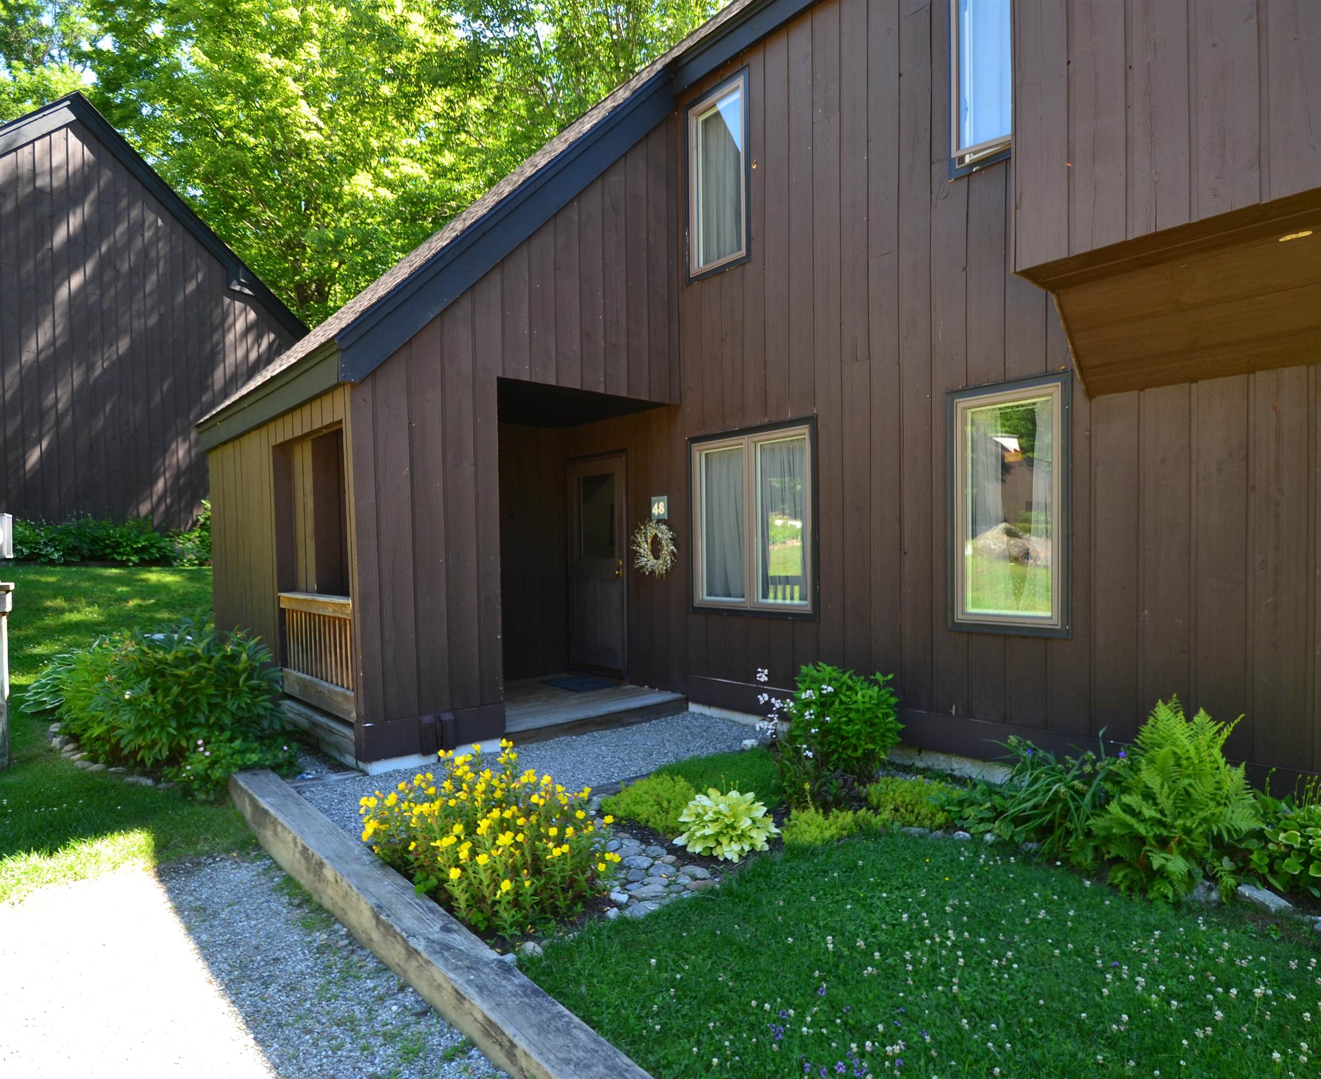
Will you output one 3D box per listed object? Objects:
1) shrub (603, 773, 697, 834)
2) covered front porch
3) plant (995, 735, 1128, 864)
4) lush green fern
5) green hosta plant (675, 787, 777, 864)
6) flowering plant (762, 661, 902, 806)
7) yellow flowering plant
[{"bbox_3d":[-0.050,1.340,3.700,0.480,0.180,0.480,0,0,-43],"label":"shrub"},{"bbox_3d":[-1.400,0.155,5.820,2.680,2.520,1.680,0,0,-44],"label":"covered front porch"},{"bbox_3d":[1.880,1.180,3.390,0.570,0.470,0.570,0,0,-43],"label":"plant"},{"bbox_3d":[2.165,1.060,3.040,0.620,0.740,0.630,0,0,-43],"label":"lush green fern"},{"bbox_3d":[0.310,1.285,3.340,0.470,0.270,0.470,-1,0,0],"label":"green hosta plant"},{"bbox_3d":[0.970,1.060,4.070,0.650,0.740,0.750,0,0,-43],"label":"flowering plant"},{"bbox_3d":[-0.700,1.180,2.930,0.780,0.520,1.100,0,0,-43],"label":"yellow flowering plant"}]

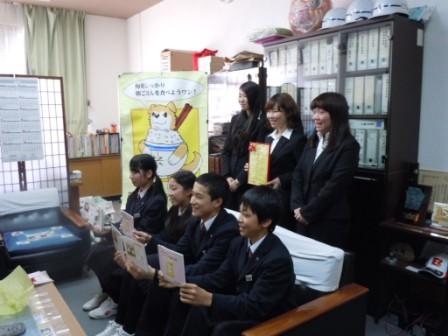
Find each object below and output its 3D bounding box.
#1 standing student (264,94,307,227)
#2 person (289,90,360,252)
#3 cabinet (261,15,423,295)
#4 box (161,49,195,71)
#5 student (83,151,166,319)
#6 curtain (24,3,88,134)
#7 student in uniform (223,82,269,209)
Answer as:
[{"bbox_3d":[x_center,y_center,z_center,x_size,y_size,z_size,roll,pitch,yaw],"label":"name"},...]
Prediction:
[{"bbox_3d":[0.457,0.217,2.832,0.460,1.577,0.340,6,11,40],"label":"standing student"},{"bbox_3d":[0.701,0.265,2.530,0.330,1.561,0.470,-8,11,-41],"label":"person"},{"bbox_3d":[1.018,-0.144,3.412,0.480,2.113,1.300,-7,11,-39],"label":"cabinet"},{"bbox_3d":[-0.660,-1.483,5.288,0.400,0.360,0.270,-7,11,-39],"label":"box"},{"bbox_3d":[-0.756,0.466,2.814,0.730,1.120,0.480,-8,11,-41],"label":"student"},{"bbox_3d":[-2.577,-1.473,5.722,0.873,1.971,0.140,-7,11,-39],"label":"curtain"},{"bbox_3d":[0.194,0.104,3.201,0.300,1.704,0.440,-8,11,-41],"label":"student in uniform"}]

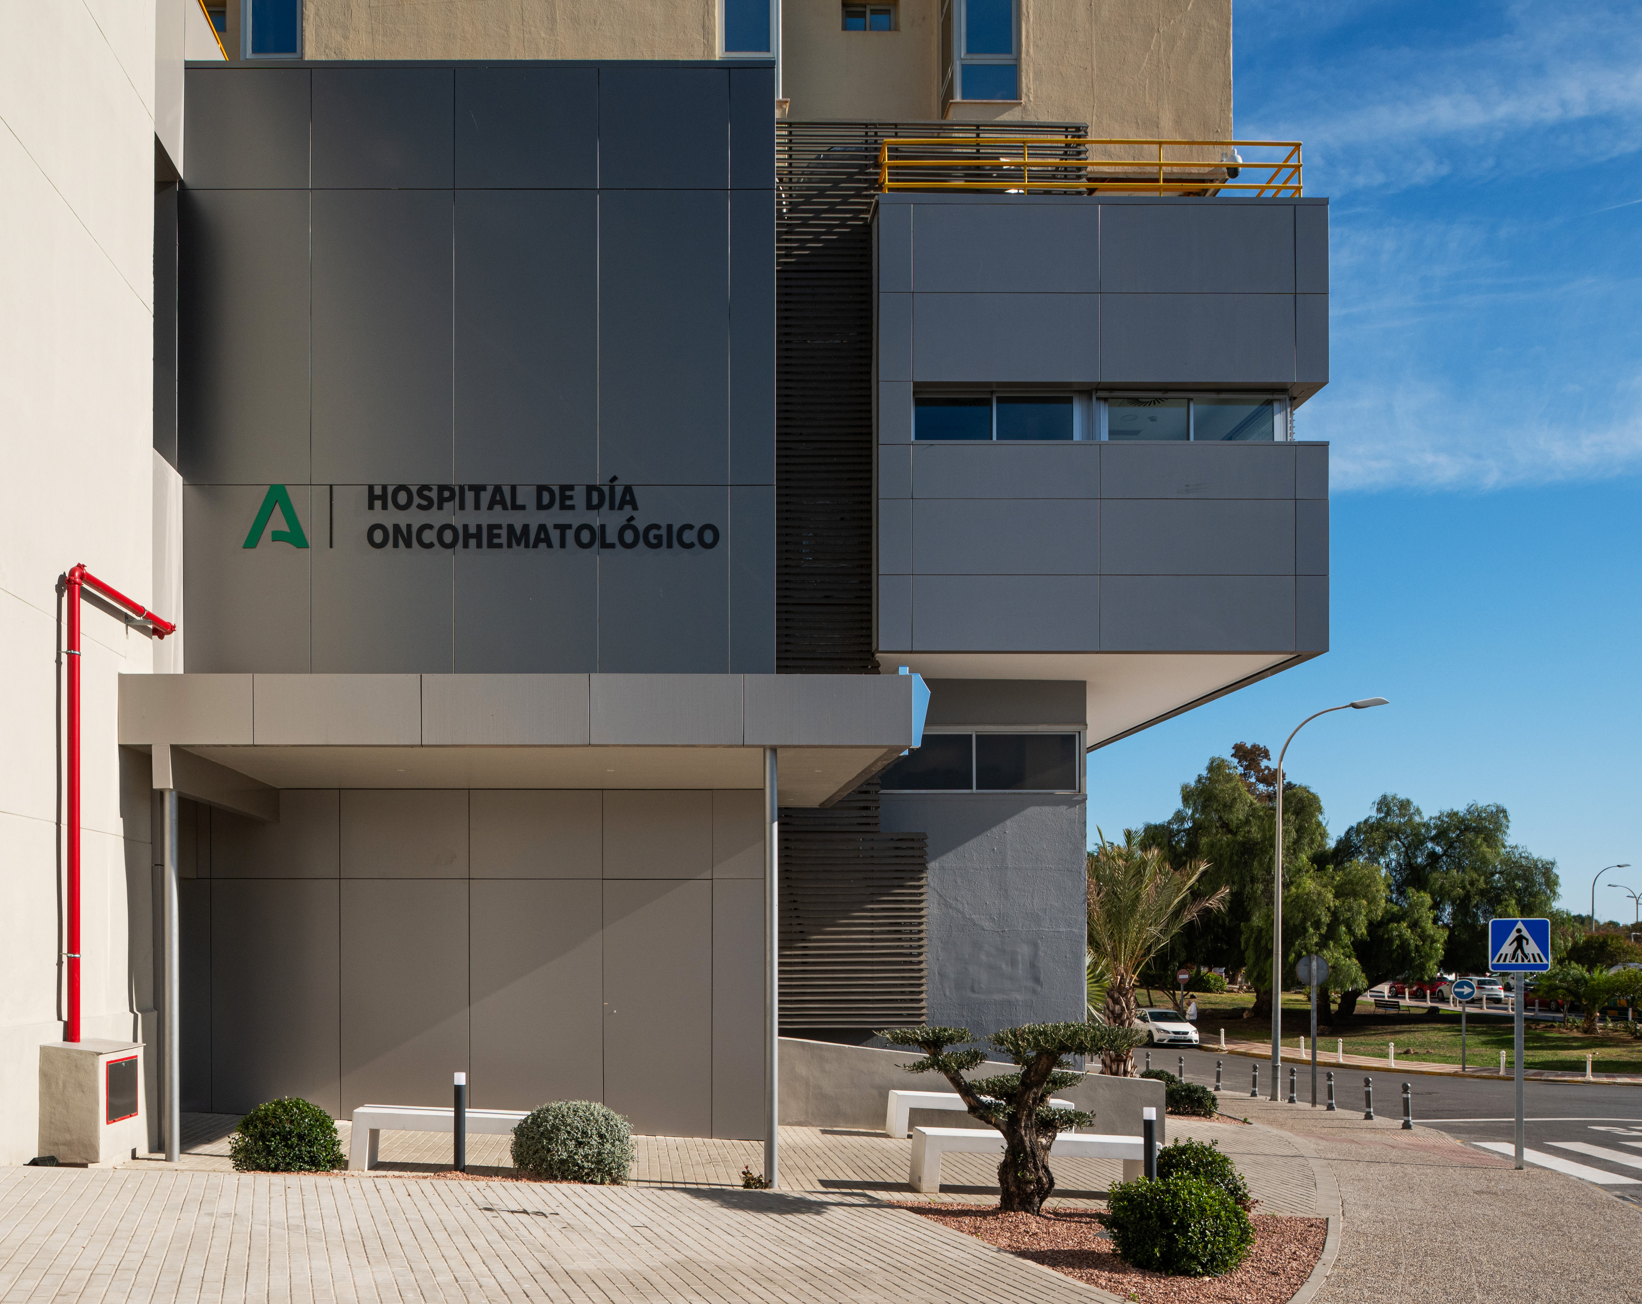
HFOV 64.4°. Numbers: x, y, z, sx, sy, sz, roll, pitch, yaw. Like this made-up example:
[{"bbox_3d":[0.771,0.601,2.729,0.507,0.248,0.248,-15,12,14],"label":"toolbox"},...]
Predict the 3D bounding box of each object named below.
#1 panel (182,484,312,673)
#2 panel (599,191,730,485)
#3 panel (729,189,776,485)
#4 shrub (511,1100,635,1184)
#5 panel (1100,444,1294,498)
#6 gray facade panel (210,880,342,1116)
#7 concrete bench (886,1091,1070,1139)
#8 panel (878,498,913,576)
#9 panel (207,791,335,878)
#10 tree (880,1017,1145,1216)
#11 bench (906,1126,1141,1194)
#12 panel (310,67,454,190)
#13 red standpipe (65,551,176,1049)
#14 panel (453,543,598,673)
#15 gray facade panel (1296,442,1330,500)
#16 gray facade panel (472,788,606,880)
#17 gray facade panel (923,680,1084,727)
[{"bbox_3d":[-5.037,-0.568,11.425,1.162,1.778,0.050,0,0,0],"label":"panel"},{"bbox_3d":[-1.402,-2.816,11.730,1.172,2.641,0.060,0,0,0],"label":"panel"},{"bbox_3d":[-0.593,-2.744,11.375,0.399,2.575,0.050,0,0,0],"label":"panel"},{"bbox_3d":[-1.917,3.795,10.100,0.959,0.651,0.950,0,0,0],"label":"shrub"},{"bbox_3d":[4.032,-1.927,13.930,2.101,0.603,0.060,0,0,0],"label":"panel"},{"bbox_3d":[-5.179,3.299,12.395,1.232,2.263,0.050,0,0,0],"label":"gray facade panel"},{"bbox_3d":[1.590,4.590,12.980,1.800,0.450,0.430,0,0,0],"label":"concrete bench"},{"bbox_3d":[0.784,-1.214,13.830,0.356,0.809,0.060,0,-2,0],"label":"panel"},{"bbox_3d":[-5.230,1.740,12.525,1.245,0.872,0.050,0,0,0],"label":"panel"},{"bbox_3d":[1.346,3.320,9.300,1.820,1.360,1.550,0,0,0],"label":"tree"},{"bbox_3d":[1.644,4.006,10.200,1.820,0.440,0.500,0,-2,0],"label":"bench"},{"bbox_3d":[-3.834,-4.571,11.430,1.269,1.069,0.060,0,-2,0],"label":"panel"},{"bbox_3d":[-5.350,1.067,10.060,0.200,3.358,1.954,0,0,-7],"label":"red standpipe"},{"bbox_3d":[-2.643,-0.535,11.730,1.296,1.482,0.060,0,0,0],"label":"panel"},{"bbox_3d":[5.275,-1.941,14.030,0.361,0.616,0.060,0,0,0],"label":"gray facade panel"},{"bbox_3d":[-2.420,1.552,11.125,1.132,0.748,0.050,0,0,0],"label":"gray facade panel"},{"bbox_3d":[2.039,0.598,15.230,2.129,0.552,0.060,0,0,0],"label":"gray facade panel"}]

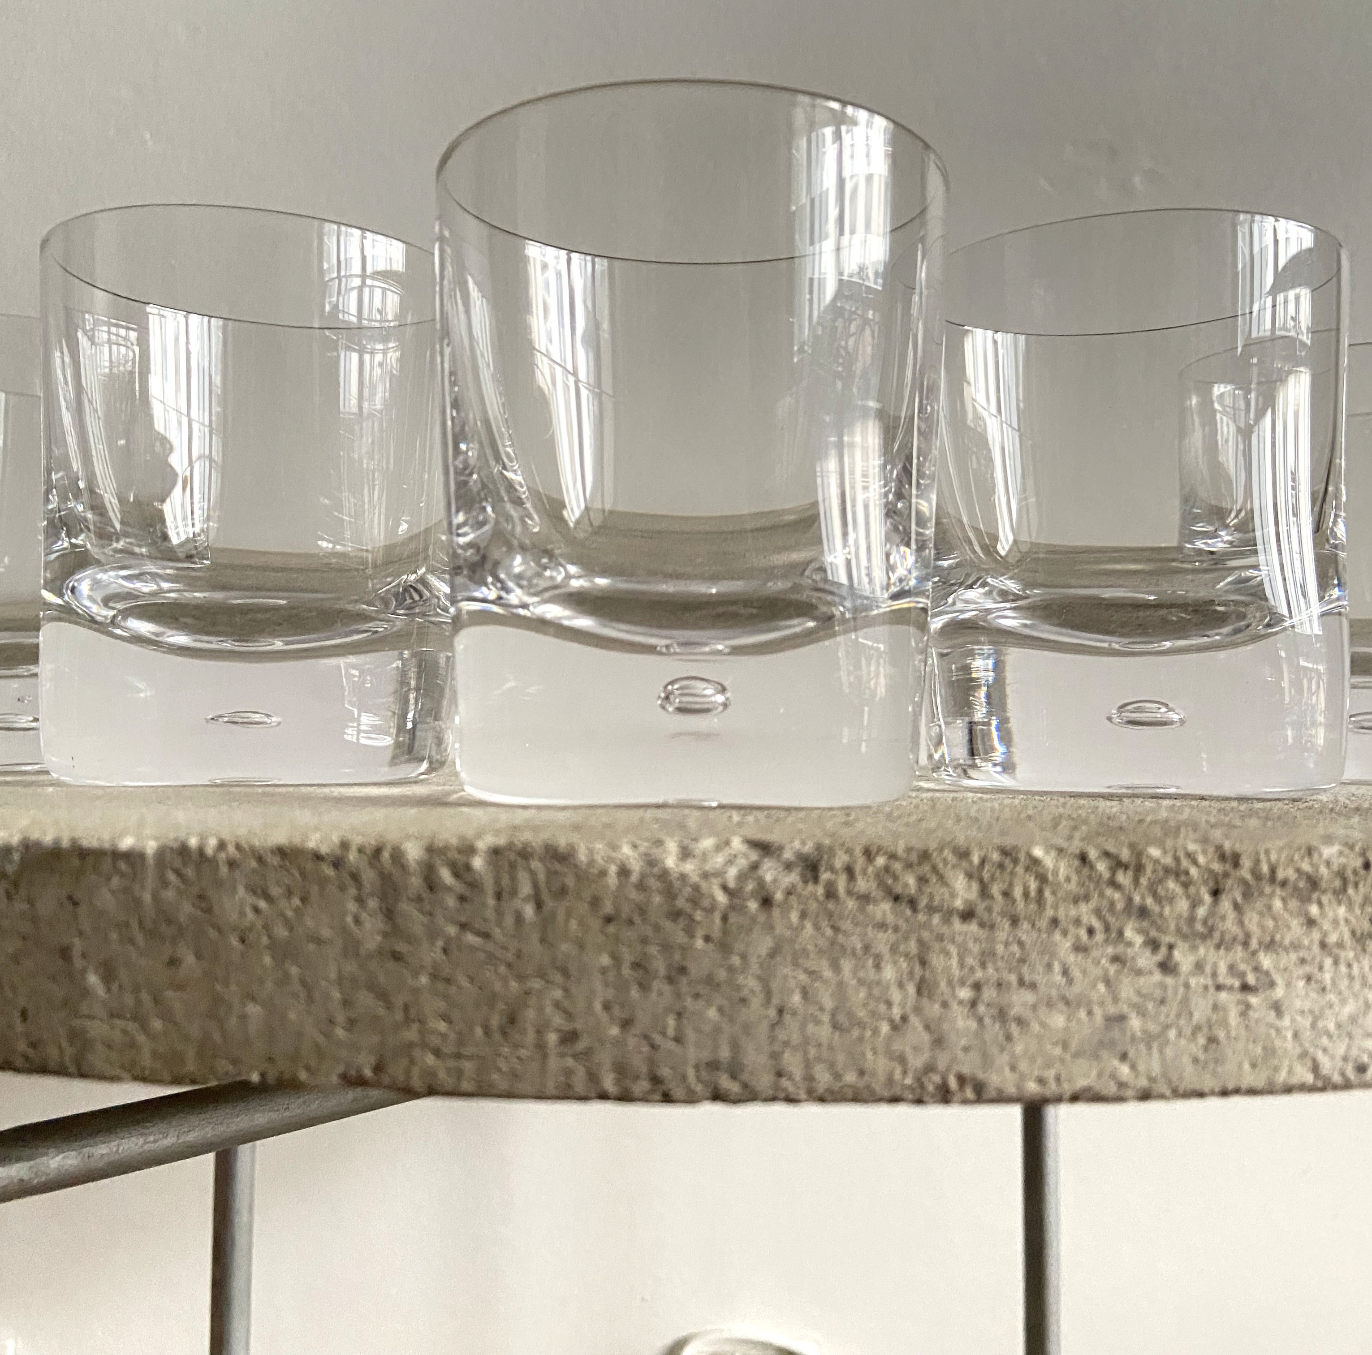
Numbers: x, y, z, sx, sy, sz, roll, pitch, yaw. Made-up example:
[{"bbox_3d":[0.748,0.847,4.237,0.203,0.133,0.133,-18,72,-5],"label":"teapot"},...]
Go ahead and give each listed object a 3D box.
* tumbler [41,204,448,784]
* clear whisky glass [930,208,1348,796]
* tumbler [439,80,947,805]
[{"bbox_3d":[-0.084,-0.030,0.268,0.079,0.099,0.079,1,-2,0],"label":"tumbler"},{"bbox_3d":[0.085,-0.028,0.264,0.079,0.098,0.079,1,-2,0],"label":"clear whisky glass"},{"bbox_3d":[0.001,-0.030,0.223,0.081,0.100,0.081,1,-2,0],"label":"tumbler"}]

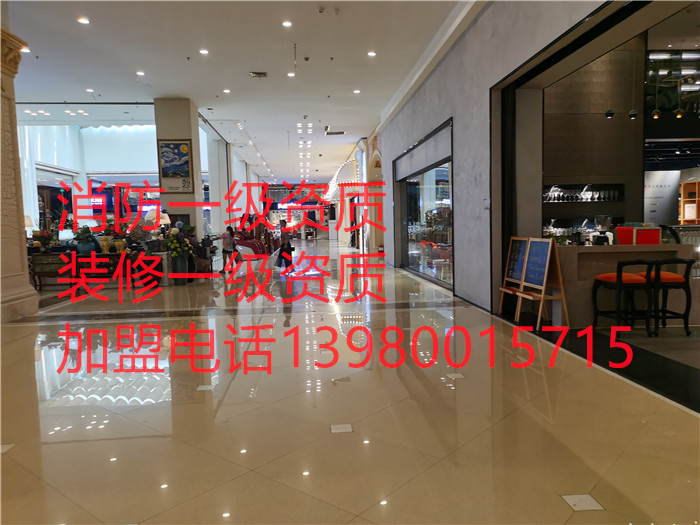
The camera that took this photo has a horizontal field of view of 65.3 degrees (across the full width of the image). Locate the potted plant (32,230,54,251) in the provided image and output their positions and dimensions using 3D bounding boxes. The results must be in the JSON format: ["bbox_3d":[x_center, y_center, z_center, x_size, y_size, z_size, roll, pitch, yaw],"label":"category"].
[{"bbox_3d":[-7.694,-0.546,13.706,0.480,0.515,0.440,-2,4,-5],"label":"potted plant"}]

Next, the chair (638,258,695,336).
[{"bbox_3d":[3.969,0.420,6.910,0.490,0.930,0.530,-1,4,1],"label":"chair"}]

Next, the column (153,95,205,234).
[{"bbox_3d":[-5.201,-2.264,16.927,1.028,5.197,1.320,-2,4,-4],"label":"column"}]

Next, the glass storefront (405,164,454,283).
[{"bbox_3d":[1.943,-0.982,14.325,0.150,2.750,5.900,-2,4,-5],"label":"glass storefront"}]

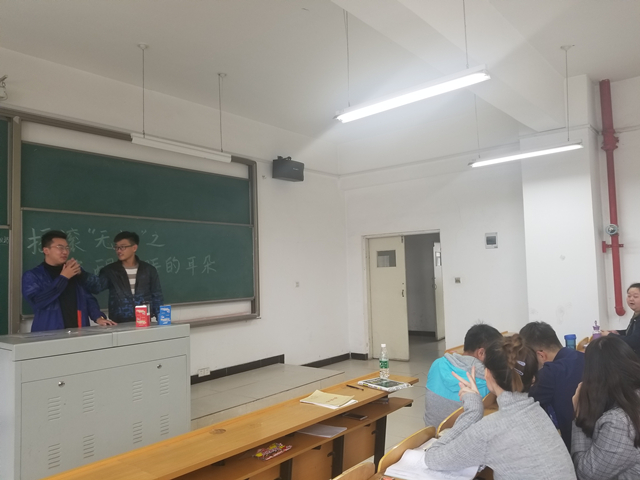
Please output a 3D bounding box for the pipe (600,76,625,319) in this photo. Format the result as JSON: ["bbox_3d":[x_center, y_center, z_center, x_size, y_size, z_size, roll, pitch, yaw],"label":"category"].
[{"bbox_3d":[3.394,-0.511,5.577,0.190,2.720,0.190,-4,-5,40],"label":"pipe"}]

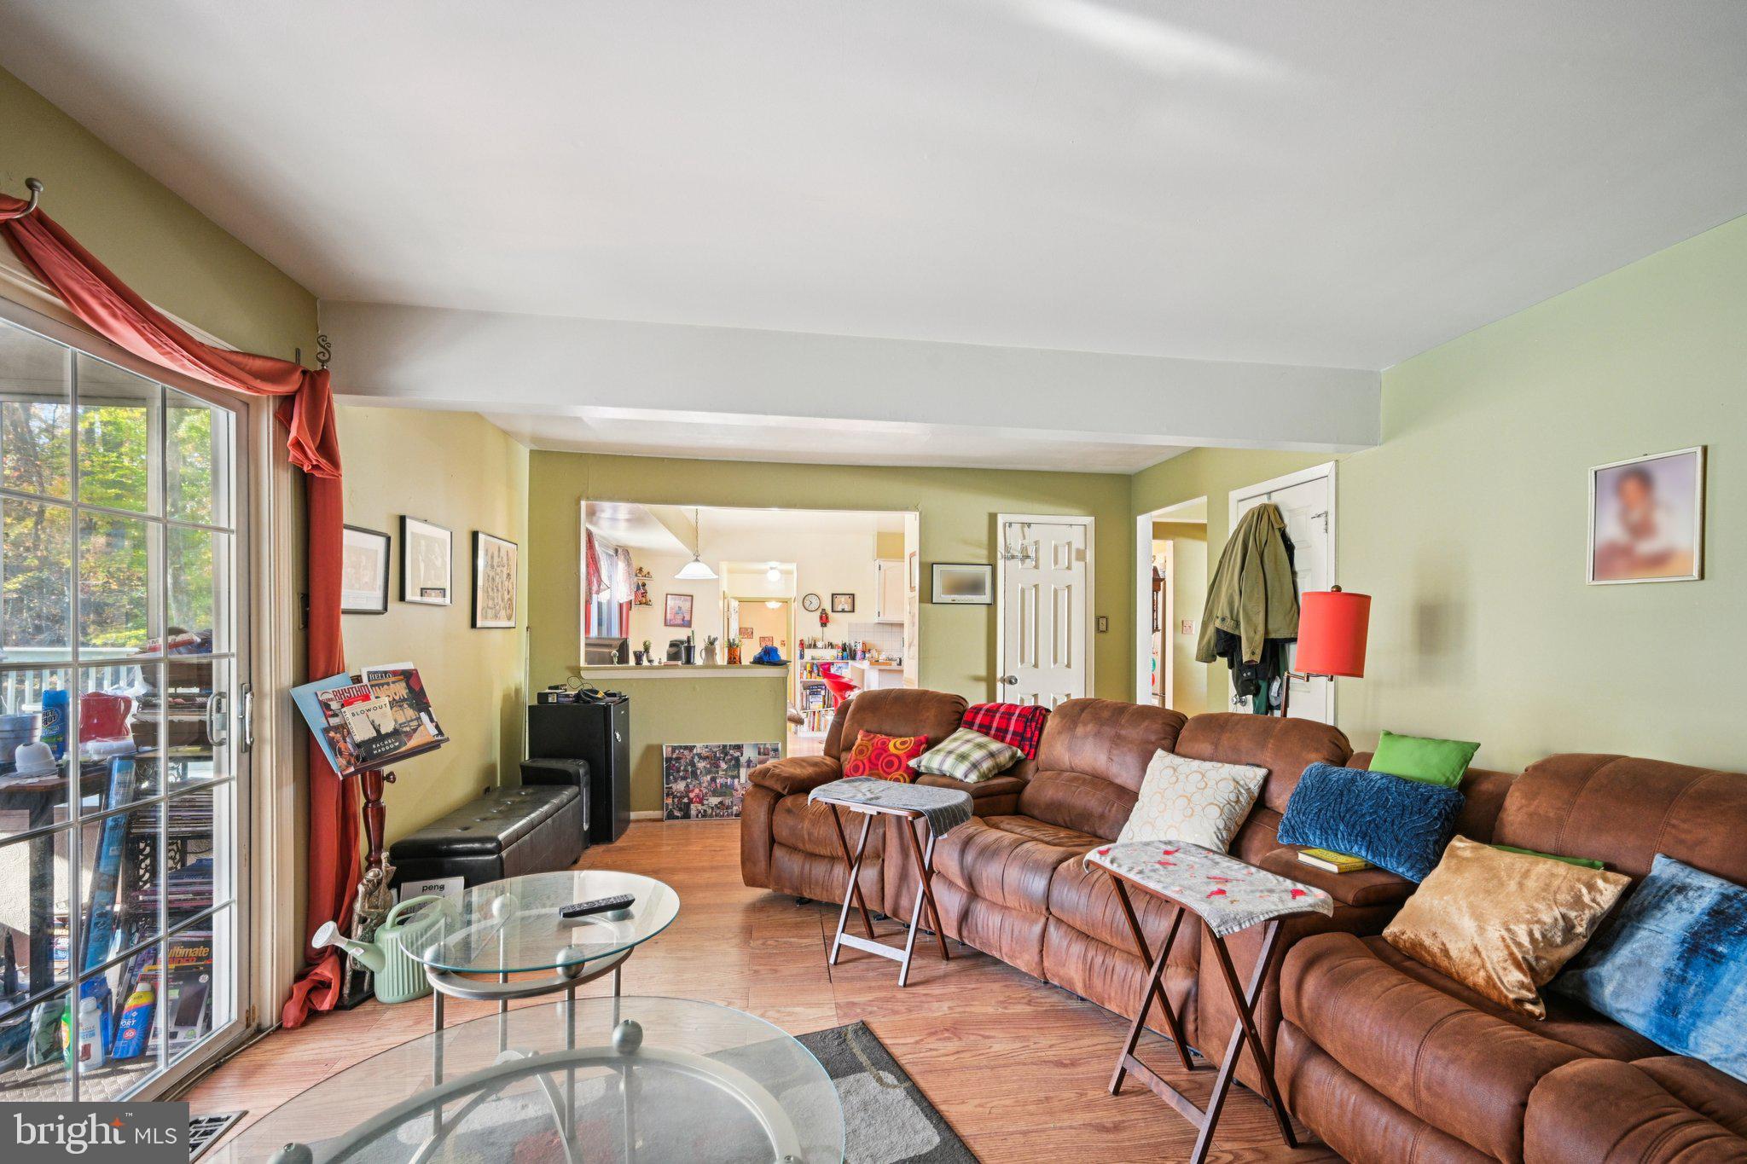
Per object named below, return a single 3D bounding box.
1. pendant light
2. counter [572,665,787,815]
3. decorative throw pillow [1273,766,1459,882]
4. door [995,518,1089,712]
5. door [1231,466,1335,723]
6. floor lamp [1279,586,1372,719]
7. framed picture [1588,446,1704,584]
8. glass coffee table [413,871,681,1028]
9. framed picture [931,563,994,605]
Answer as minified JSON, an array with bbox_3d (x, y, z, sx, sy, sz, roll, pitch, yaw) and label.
[{"bbox_3d":[-1.571,-0.364,6.900,0.390,0.690,0.390,0,-1,-9],"label":"pendant light"},{"bbox_3d":[-1.270,1.085,5.310,1.400,1.030,0.330,0,-1,-9],"label":"counter"},{"bbox_3d":[1.412,0.681,2.200,0.130,0.280,0.440,35,-17,-25],"label":"decorative throw pillow"},{"bbox_3d":[1.250,0.575,5.690,0.700,2.070,0.060,0,-1,-9],"label":"door"},{"bbox_3d":[2.180,0.485,4.170,0.070,2.080,0.850,0,-1,-8],"label":"door"},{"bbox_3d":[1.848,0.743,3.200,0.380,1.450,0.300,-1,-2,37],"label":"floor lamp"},{"bbox_3d":[2.415,-0.193,2.450,0.025,0.393,0.325,0,-1,-8],"label":"framed picture"},{"bbox_3d":[-0.824,1.118,1.985,0.670,0.550,0.670,0,-1,-6],"label":"glass coffee table"},{"bbox_3d":[0.637,0.017,5.550,0.450,0.295,0.025,0,-1,-9],"label":"framed picture"}]

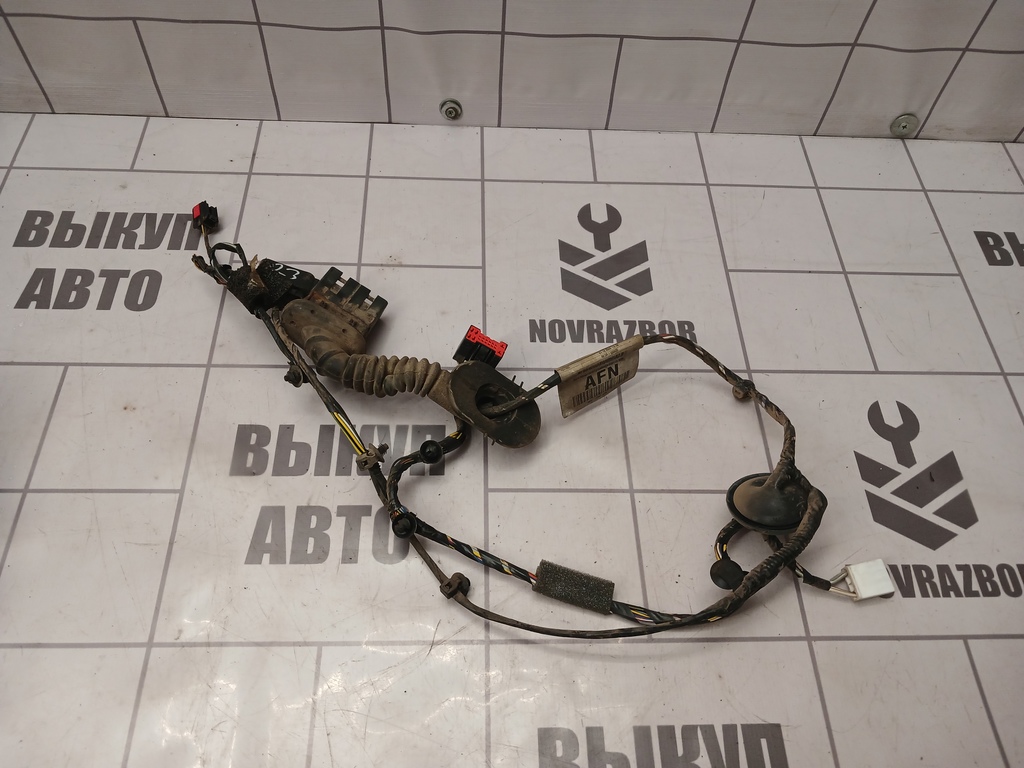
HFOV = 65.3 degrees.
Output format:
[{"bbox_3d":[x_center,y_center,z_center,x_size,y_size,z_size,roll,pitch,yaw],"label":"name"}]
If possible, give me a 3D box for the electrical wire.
[{"bbox_3d":[-0.027,0.022,0.536,0.479,0.052,0.255,10,57,2],"label":"electrical wire"}]

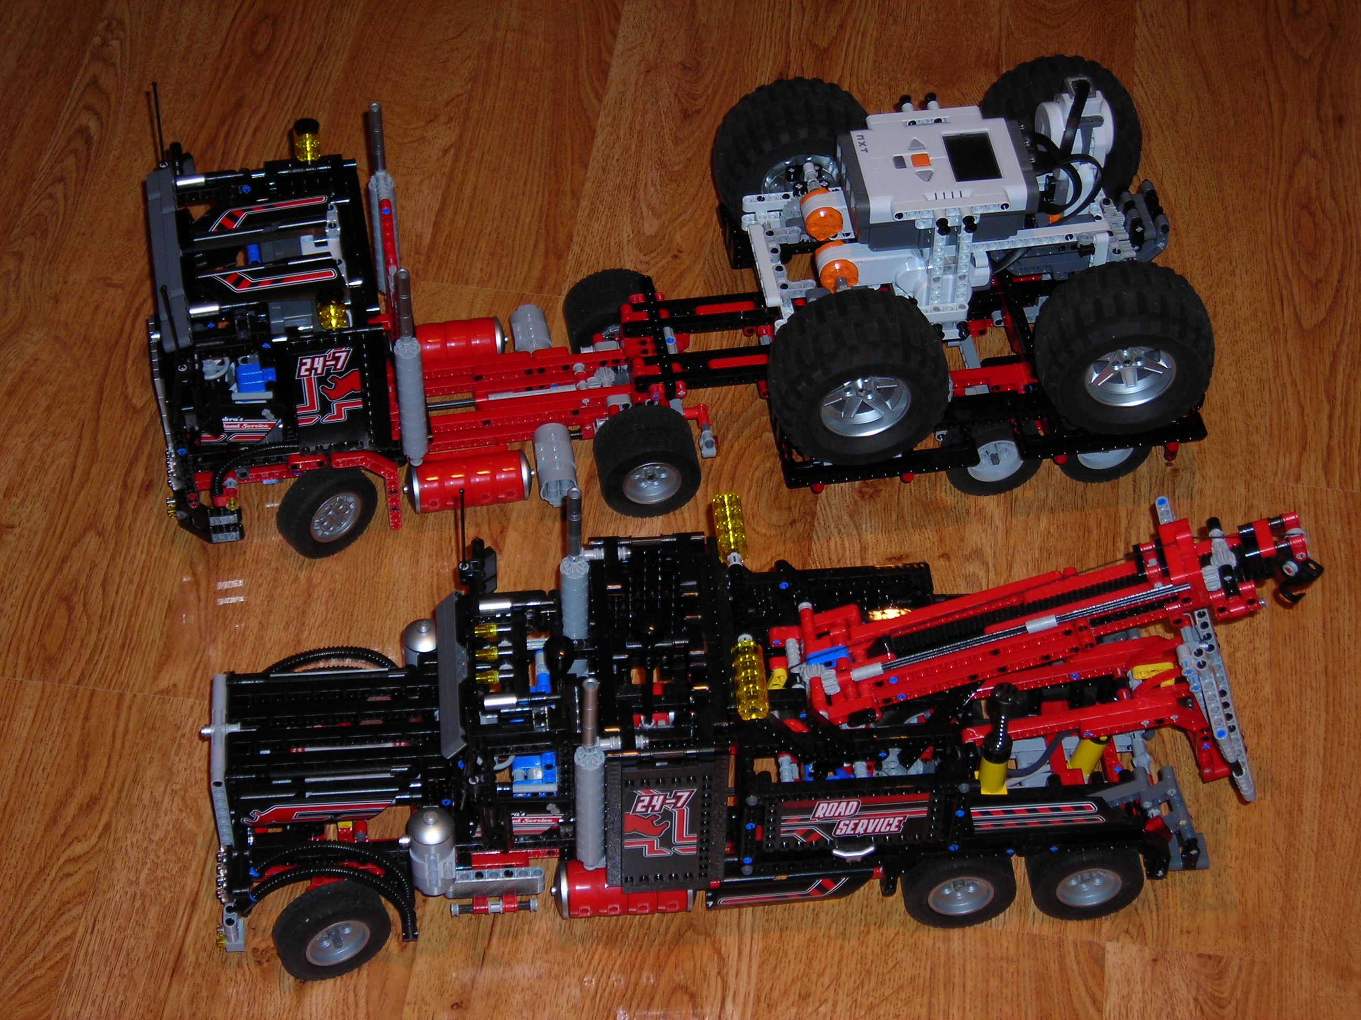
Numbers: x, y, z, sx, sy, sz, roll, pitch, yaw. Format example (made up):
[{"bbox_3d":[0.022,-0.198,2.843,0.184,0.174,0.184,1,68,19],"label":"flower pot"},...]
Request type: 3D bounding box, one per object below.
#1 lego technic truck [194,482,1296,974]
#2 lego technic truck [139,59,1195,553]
[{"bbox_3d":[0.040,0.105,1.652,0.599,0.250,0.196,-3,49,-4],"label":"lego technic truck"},{"bbox_3d":[-0.008,-0.131,1.858,0.638,0.252,0.242,-7,49,-7],"label":"lego technic truck"}]

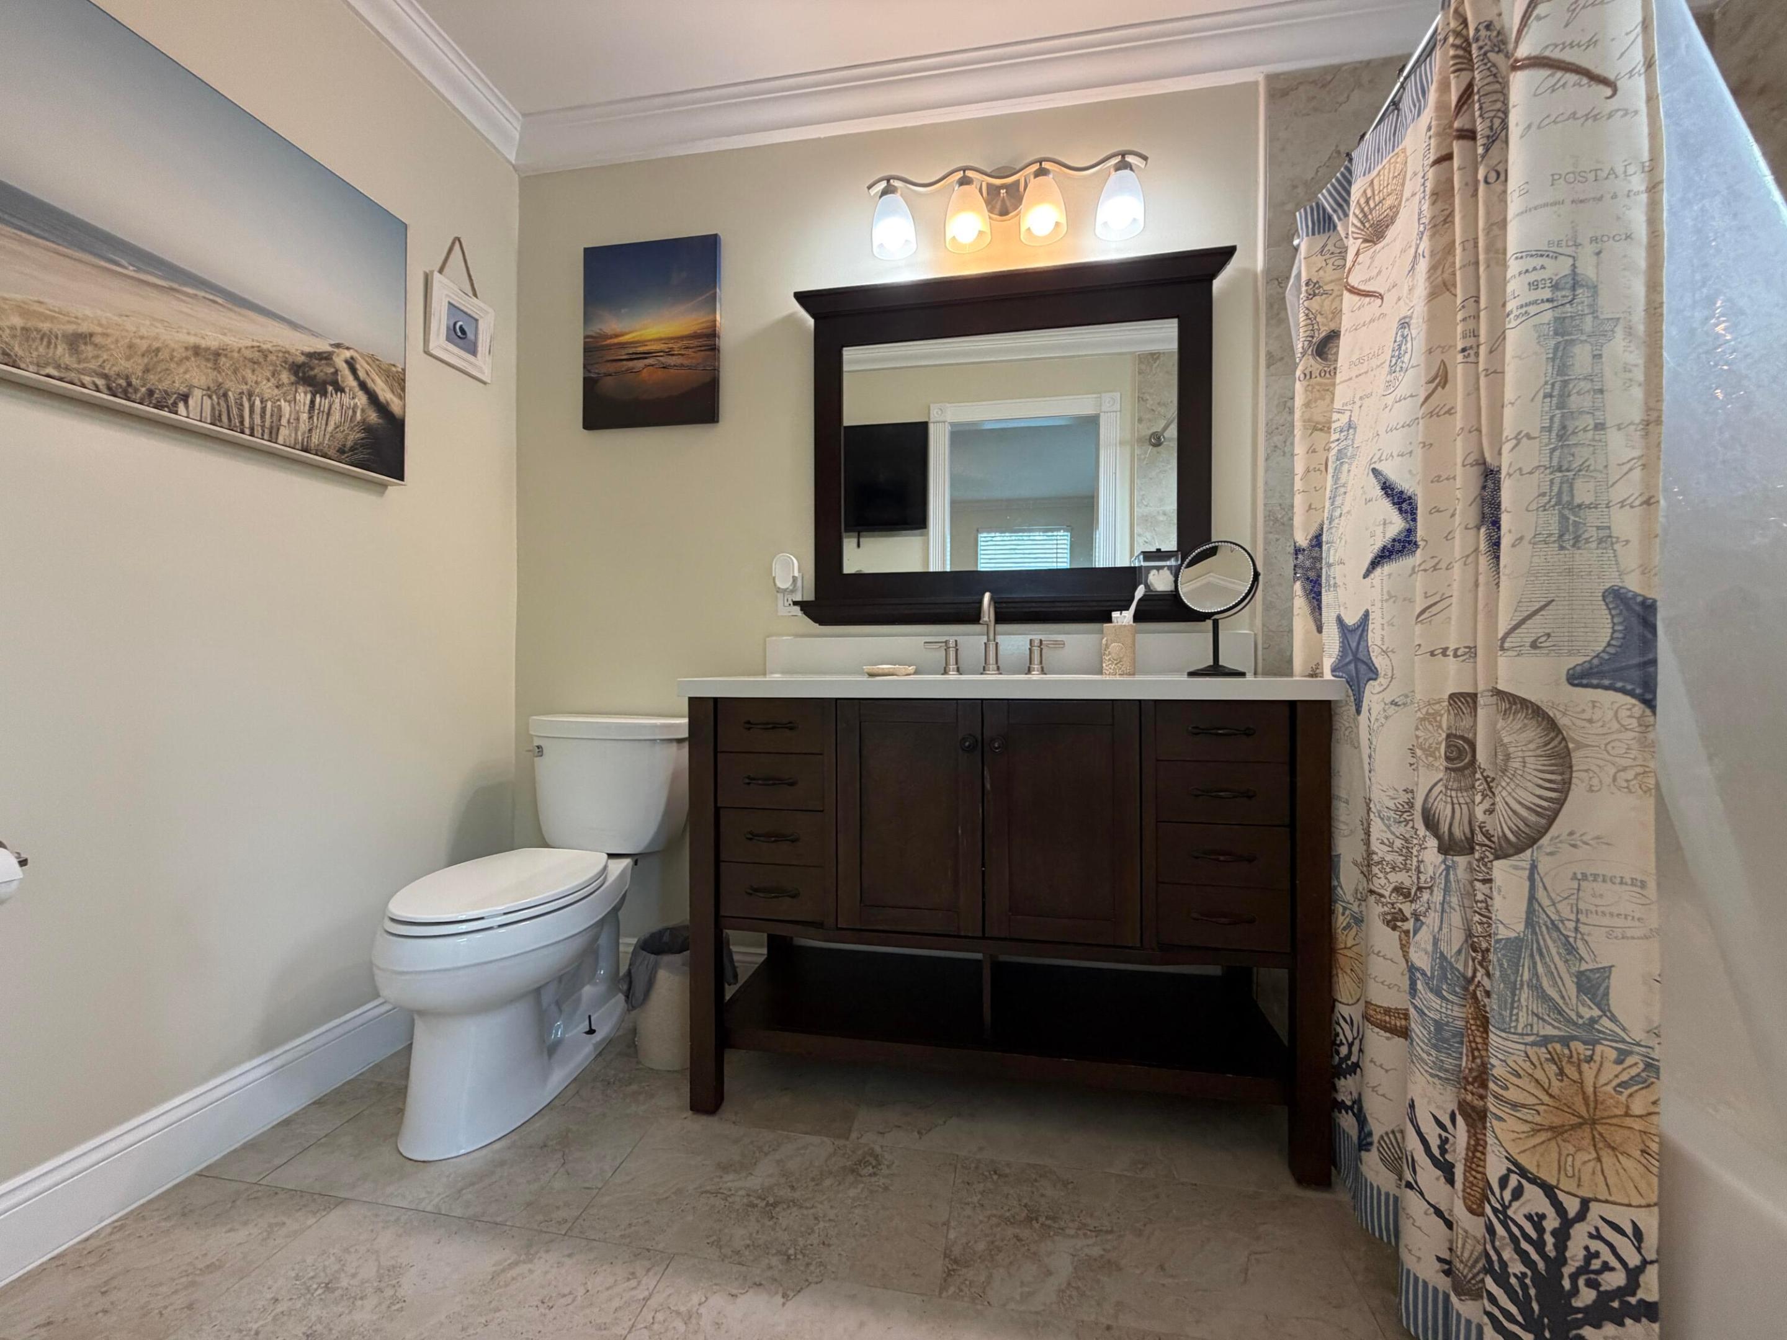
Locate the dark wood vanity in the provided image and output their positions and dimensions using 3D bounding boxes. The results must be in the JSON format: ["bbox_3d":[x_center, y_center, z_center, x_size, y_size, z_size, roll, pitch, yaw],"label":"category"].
[{"bbox_3d":[0.222,0.482,1.622,1.203,0.852,0.506,0,0,10],"label":"dark wood vanity"}]

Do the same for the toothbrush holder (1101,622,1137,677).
[{"bbox_3d":[0.498,-0.039,1.590,0.070,0.116,0.067,0,0,22],"label":"toothbrush holder"}]

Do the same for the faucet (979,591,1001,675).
[{"bbox_3d":[0.230,-0.081,1.718,0.054,0.200,0.157,0,0,10],"label":"faucet"}]

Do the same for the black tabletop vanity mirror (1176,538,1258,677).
[{"bbox_3d":[0.712,-0.132,1.592,0.178,0.302,0.122,0,0,41],"label":"black tabletop vanity mirror"}]

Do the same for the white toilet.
[{"bbox_3d":[-0.794,0.514,1.663,0.435,0.784,0.752,0,0,10],"label":"white toilet"}]

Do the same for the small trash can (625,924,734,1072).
[{"bbox_3d":[-0.512,0.764,1.717,0.245,0.286,0.235,0,0,0],"label":"small trash can"}]

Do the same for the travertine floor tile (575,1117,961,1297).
[{"bbox_3d":[-0.202,0.911,1.253,0.606,0.010,0.304,0,0,10],"label":"travertine floor tile"}]

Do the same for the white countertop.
[{"bbox_3d":[0.218,0.037,1.615,1.234,0.037,0.528,0,0,10],"label":"white countertop"}]

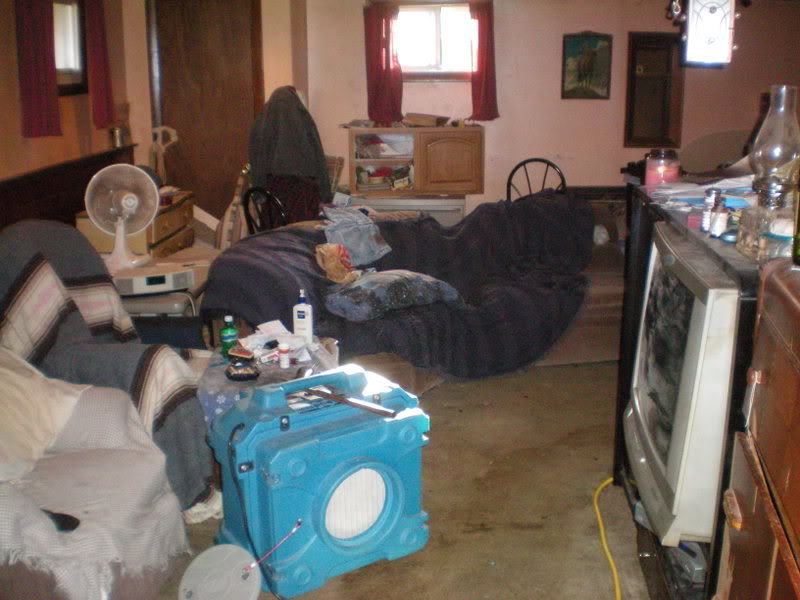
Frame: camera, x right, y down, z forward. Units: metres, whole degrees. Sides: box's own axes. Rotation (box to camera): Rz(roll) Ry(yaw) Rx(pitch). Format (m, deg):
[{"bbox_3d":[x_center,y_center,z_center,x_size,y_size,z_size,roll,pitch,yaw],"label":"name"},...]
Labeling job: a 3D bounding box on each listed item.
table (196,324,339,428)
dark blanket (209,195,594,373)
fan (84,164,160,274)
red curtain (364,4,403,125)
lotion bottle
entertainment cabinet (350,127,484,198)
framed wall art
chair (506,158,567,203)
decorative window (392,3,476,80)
[{"bbox_3d":[-0.460,0.440,3.277,0.500,0.500,0.600,0,13,0],"label":"table"},{"bbox_3d":[0.002,-0.138,5.025,2.100,0.860,0.950,3,13,12],"label":"dark blanket"},{"bbox_3d":[-1.453,-0.427,4.599,0.390,0.520,0.260,-7,14,-27],"label":"fan"},{"bbox_3d":[-0.130,-1.793,6.700,0.300,0.910,0.090,0,13,0],"label":"red curtain"},{"bbox_3d":[-0.386,0.064,3.510,0.078,0.225,0.050,0,13,-2],"label":"lotion bottle"},{"bbox_3d":[0.119,-1.073,6.718,1.020,0.520,0.420,0,13,0],"label":"entertainment cabinet"},{"bbox_3d":[1.435,-1.796,6.755,0.385,0.515,0.030,0,13,0],"label":"framed wall art"},{"bbox_3d":[0.956,-0.430,6.002,0.440,1.000,0.480,0,13,0],"label":"chair"},{"bbox_3d":[0.256,-1.968,6.712,0.680,0.570,0.090,0,13,0],"label":"decorative window"}]

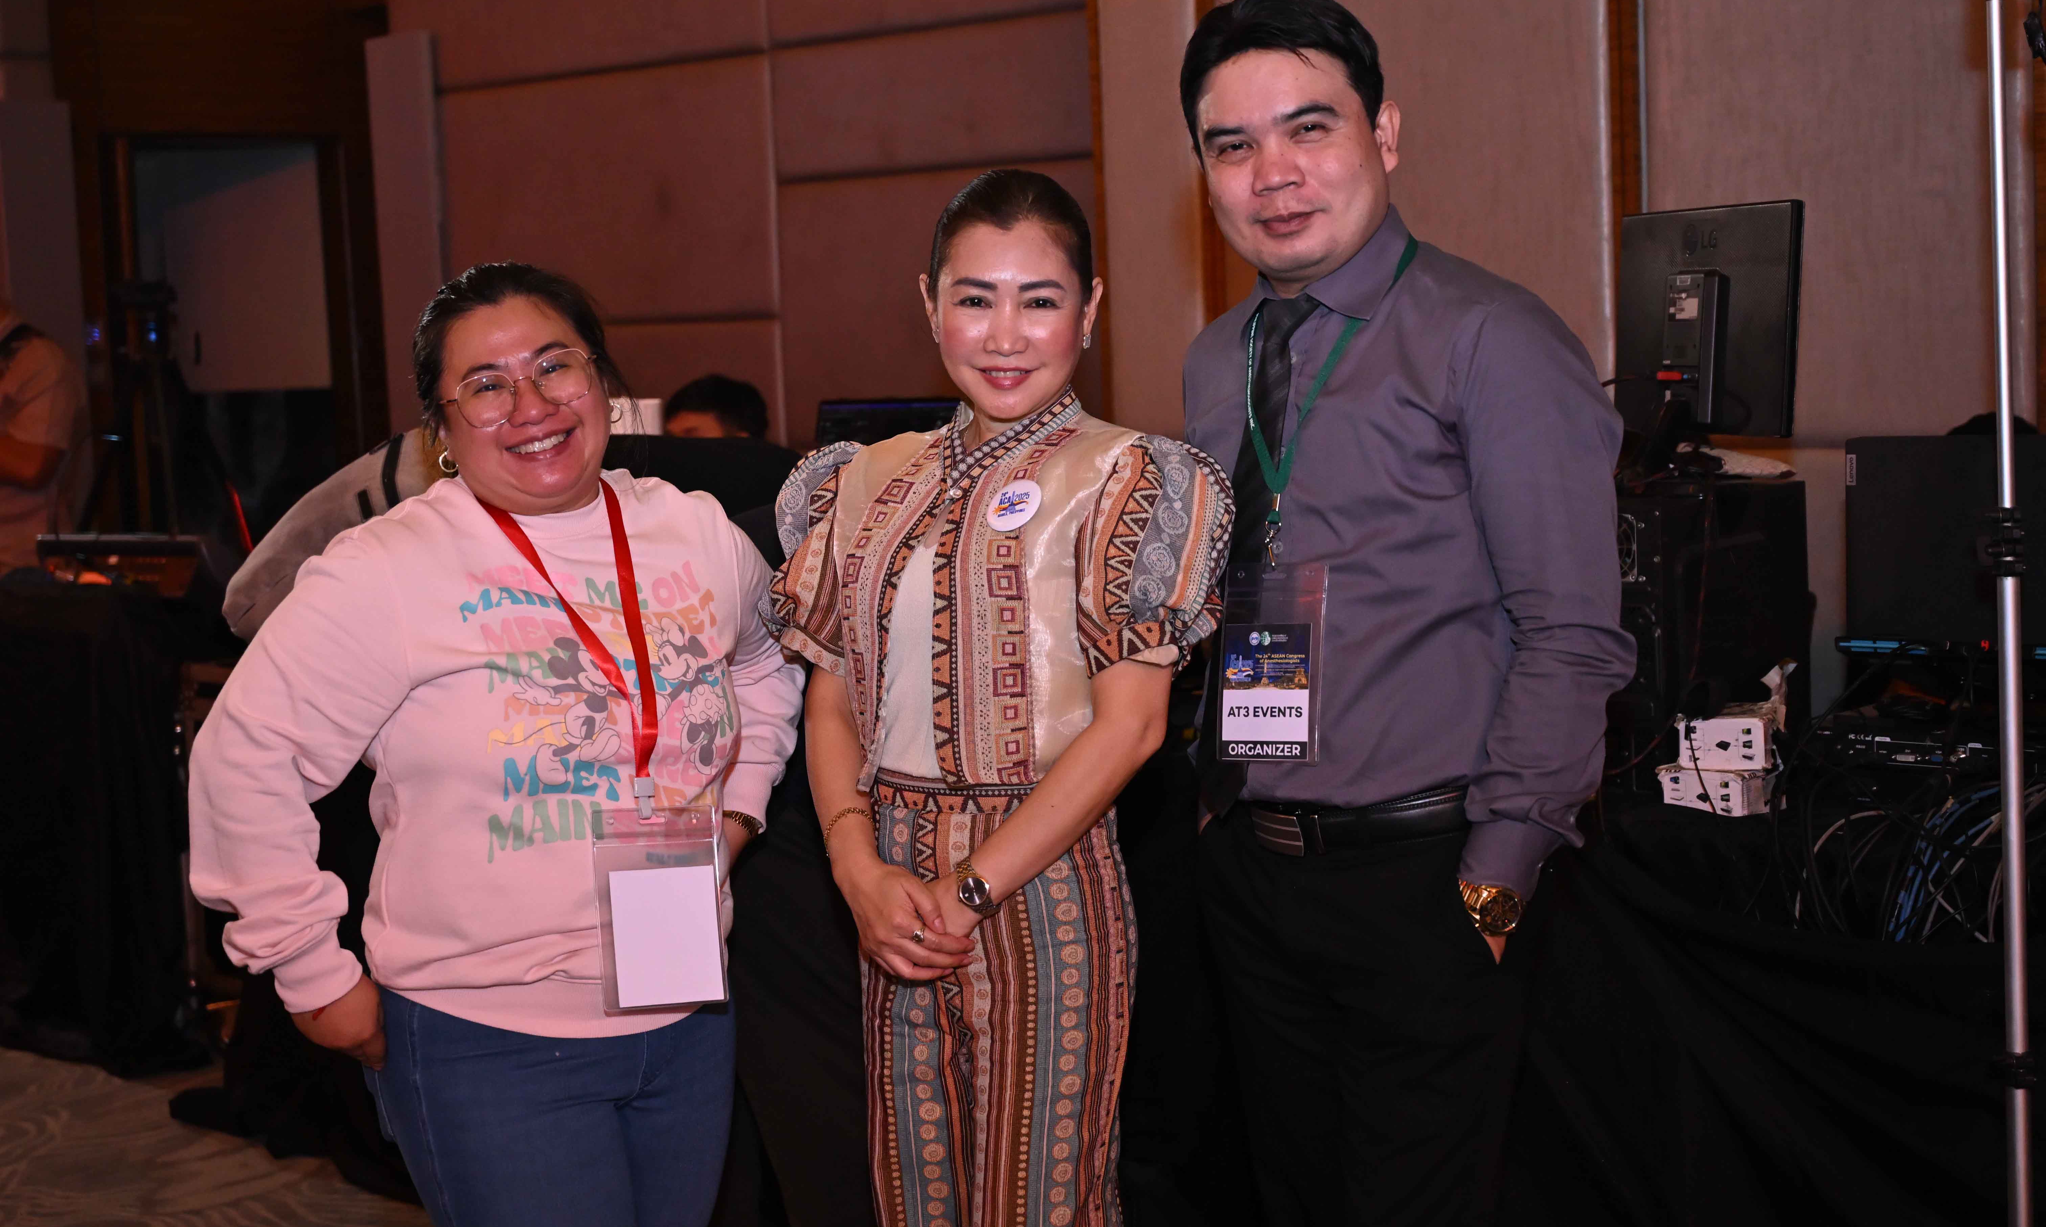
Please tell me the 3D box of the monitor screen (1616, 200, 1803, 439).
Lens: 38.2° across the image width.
[{"bbox_3d":[0.851,-0.371,3.750,0.055,0.285,0.465,0,5,-14],"label":"monitor screen"}]

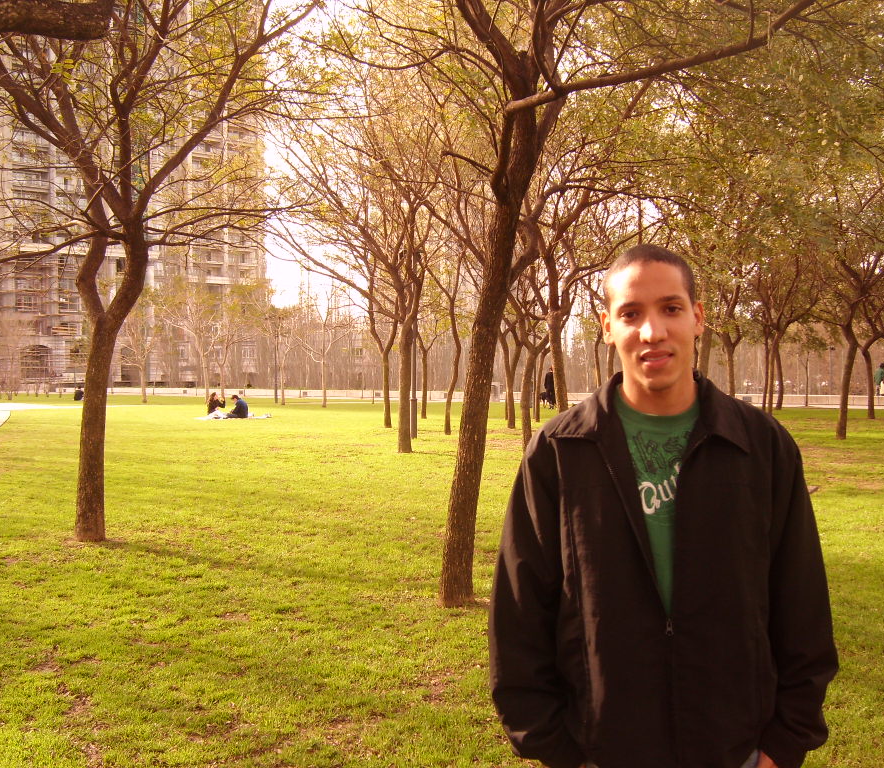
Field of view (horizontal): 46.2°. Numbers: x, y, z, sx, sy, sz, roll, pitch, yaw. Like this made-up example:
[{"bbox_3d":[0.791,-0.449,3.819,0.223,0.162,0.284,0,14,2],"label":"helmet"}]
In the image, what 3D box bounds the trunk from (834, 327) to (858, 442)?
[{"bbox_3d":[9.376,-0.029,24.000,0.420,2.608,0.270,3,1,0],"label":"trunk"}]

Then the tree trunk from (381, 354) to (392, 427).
[{"bbox_3d":[-1.505,0.183,28.175,0.286,1.982,0.250,0,1,-3],"label":"tree trunk"}]

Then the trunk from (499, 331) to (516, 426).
[{"bbox_3d":[1.760,-0.100,27.599,0.453,2.560,0.310,0,1,4],"label":"trunk"}]

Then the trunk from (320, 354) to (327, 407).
[{"bbox_3d":[-5.163,-0.164,45.300,0.220,2.428,0.200,-1,1,0],"label":"trunk"}]

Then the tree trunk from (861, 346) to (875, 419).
[{"bbox_3d":[13.661,-0.045,33.152,0.432,2.322,0.320,0,1,22],"label":"tree trunk"}]

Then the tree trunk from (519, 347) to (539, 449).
[{"bbox_3d":[1.662,0.273,19.765,0.344,1.996,0.290,0,1,5],"label":"tree trunk"}]

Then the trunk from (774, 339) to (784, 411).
[{"bbox_3d":[14.016,-0.359,43.000,0.340,2.895,0.240,0,1,0],"label":"trunk"}]

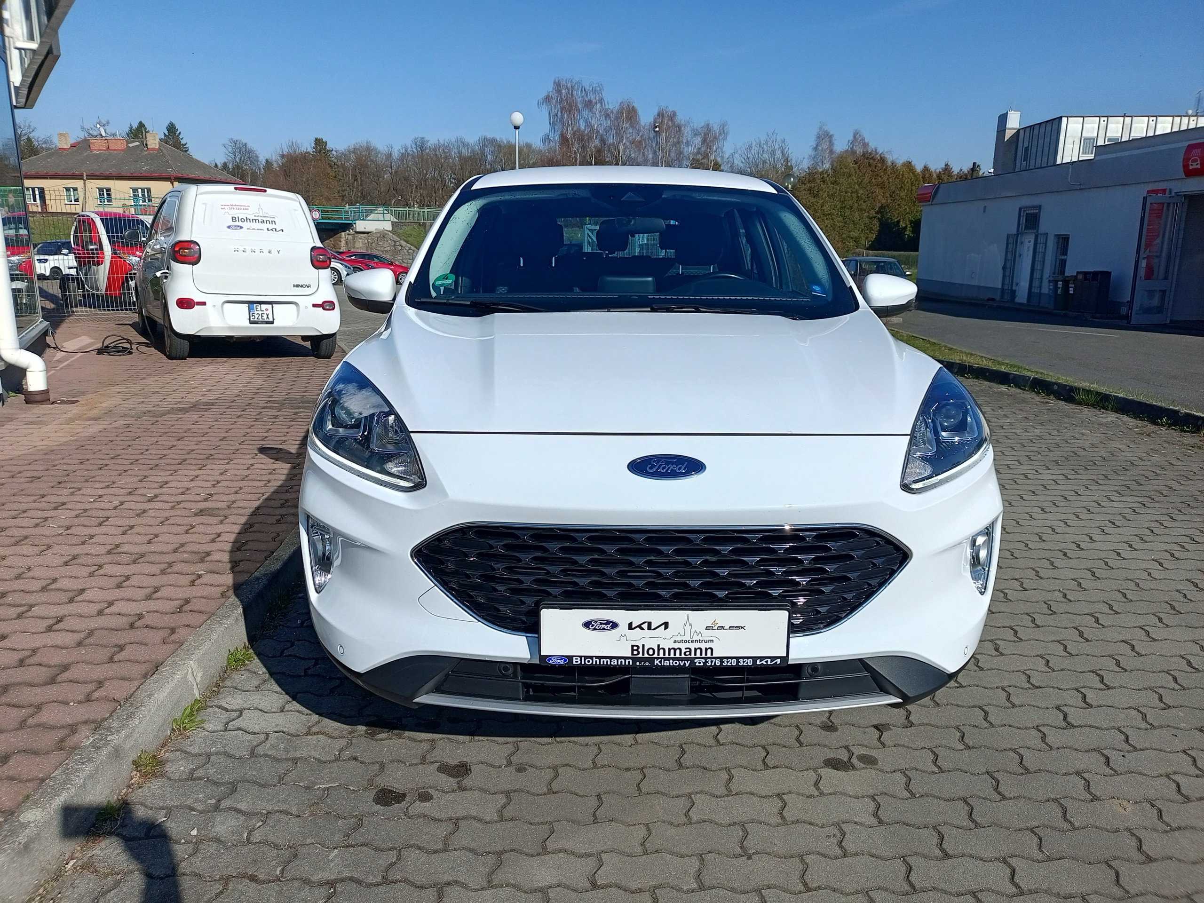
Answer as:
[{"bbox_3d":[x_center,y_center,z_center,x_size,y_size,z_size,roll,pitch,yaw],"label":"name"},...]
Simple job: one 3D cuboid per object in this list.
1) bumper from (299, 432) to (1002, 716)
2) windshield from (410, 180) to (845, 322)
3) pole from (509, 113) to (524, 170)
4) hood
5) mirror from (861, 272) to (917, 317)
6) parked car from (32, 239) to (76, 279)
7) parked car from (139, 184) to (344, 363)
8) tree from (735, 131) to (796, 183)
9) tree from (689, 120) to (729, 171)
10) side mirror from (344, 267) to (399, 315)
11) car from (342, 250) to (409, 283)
[{"bbox_3d":[0.130,0.290,2.112,1.860,0.630,0.540,0,13,-1],"label":"bumper"},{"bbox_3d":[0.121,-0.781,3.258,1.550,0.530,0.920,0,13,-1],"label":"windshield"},{"bbox_3d":[-2.514,-7.321,26.084,0.400,5.400,0.400,1,13,0],"label":"pole"},{"bbox_3d":[0.128,-0.281,2.463,1.640,0.220,1.240,0,13,-1],"label":"hood"},{"bbox_3d":[1.088,-0.598,3.355,0.240,0.180,0.180,0,13,-1],"label":"mirror"},{"bbox_3d":[-21.600,-7.600,34.800,1.750,1.570,4.000,2,13,5],"label":"parked car"},{"bbox_3d":[-3.785,-1.882,8.907,1.470,1.570,3.000,-5,16,-31],"label":"parked car"},{"bbox_3d":[12.818,-20.604,68.000,4.800,8.800,4.800,0,13,0],"label":"tree"},{"bbox_3d":[9.372,-23.859,75.660,3.700,10.500,3.700,1,13,0],"label":"tree"},{"bbox_3d":[-0.870,-0.612,3.310,0.230,0.180,0.150,2,13,5],"label":"side mirror"},{"bbox_3d":[-9.000,-7.690,36.500,4.350,1.470,1.800,6,14,21],"label":"car"}]

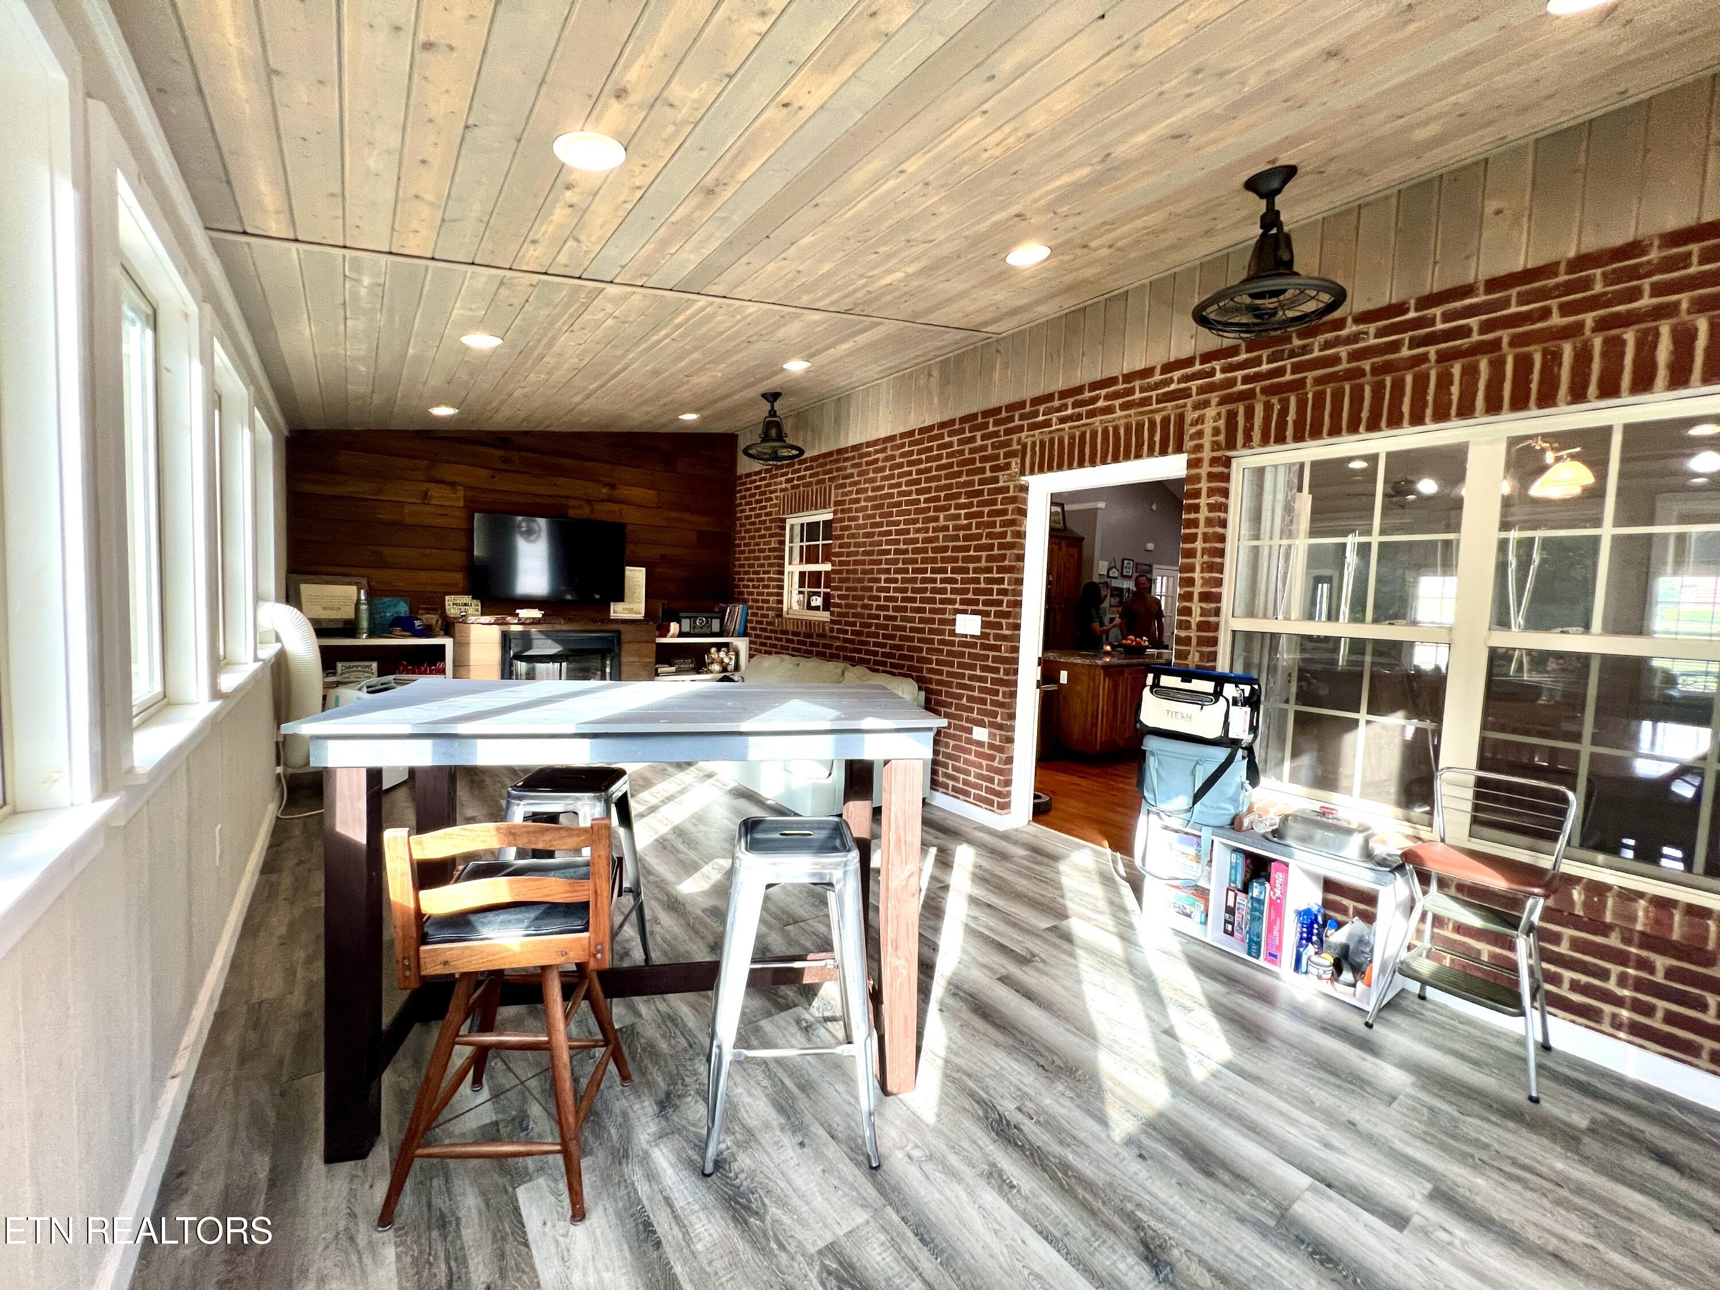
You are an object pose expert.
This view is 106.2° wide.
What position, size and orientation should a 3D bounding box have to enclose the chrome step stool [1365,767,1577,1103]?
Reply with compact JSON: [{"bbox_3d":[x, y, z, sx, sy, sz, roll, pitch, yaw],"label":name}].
[{"bbox_3d":[2.083,0.908,2.191,0.430,0.890,0.430,-1,5,-38],"label":"chrome step stool"}]

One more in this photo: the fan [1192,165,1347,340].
[{"bbox_3d":[1.500,-1.454,2.361,0.485,0.550,0.485,-1,5,-38],"label":"fan"}]

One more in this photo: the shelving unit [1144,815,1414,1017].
[{"bbox_3d":[1.725,1.057,2.762,0.300,0.480,0.890,-1,5,-38],"label":"shelving unit"}]

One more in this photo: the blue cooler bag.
[{"bbox_3d":[1.571,0.616,3.009,0.240,0.350,0.400,-1,5,-38],"label":"blue cooler bag"}]

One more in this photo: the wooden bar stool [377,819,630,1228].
[{"bbox_3d":[-0.824,0.808,1.581,0.460,0.910,0.480,2,4,-11],"label":"wooden bar stool"}]

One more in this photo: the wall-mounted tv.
[{"bbox_3d":[-2.706,-0.745,5.696,1.250,0.720,0.070,-1,5,-38],"label":"wall-mounted tv"}]

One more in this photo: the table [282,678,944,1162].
[{"bbox_3d":[-0.634,0.703,2.056,1.610,1.070,0.770,2,4,-15],"label":"table"}]

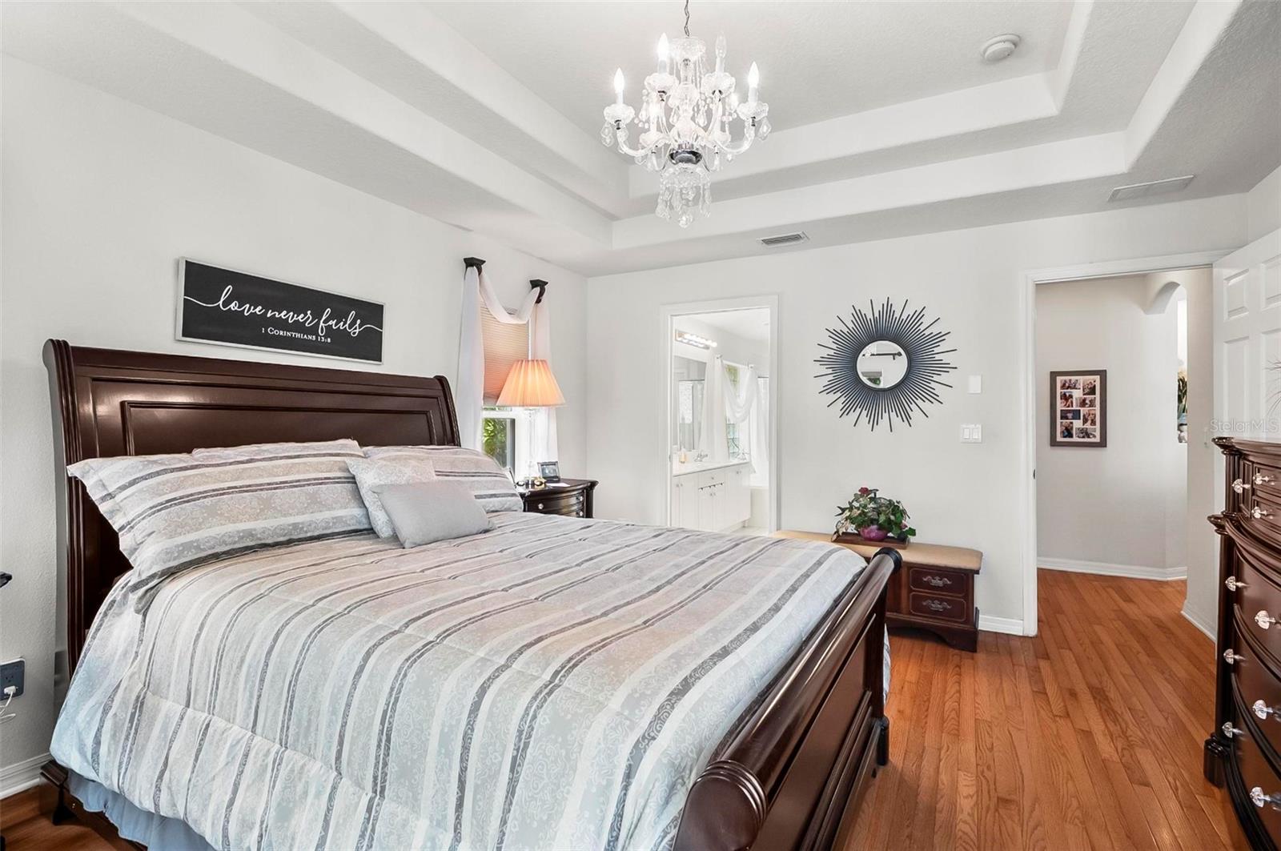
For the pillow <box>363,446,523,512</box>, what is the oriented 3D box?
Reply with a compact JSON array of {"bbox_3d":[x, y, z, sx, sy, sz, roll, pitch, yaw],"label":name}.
[{"bbox_3d":[-0.958,0.275,2.777,0.190,0.480,0.860,-45,-19,21],"label":"pillow"}]

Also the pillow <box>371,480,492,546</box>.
[{"bbox_3d":[-0.827,0.331,2.337,0.130,0.300,0.460,-45,-19,21],"label":"pillow"}]

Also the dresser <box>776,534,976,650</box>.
[{"bbox_3d":[1.386,0.972,3.537,1.240,0.505,0.410,1,1,28],"label":"dresser"}]

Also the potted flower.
[{"bbox_3d":[1.475,0.560,3.570,0.450,0.370,0.350,0,0,25],"label":"potted flower"}]

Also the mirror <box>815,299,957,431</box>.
[{"bbox_3d":[1.559,-0.389,3.674,0.860,0.870,0.040,1,1,28],"label":"mirror"}]

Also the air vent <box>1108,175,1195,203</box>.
[{"bbox_3d":[2.620,-1.210,2.930,0.310,0.025,0.190,0,0,25],"label":"air vent"}]

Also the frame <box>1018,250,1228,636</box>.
[{"bbox_3d":[2.665,0.150,3.205,0.930,2.120,0.130,0,0,25],"label":"frame"}]

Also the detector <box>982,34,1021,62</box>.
[{"bbox_3d":[1.533,-1.595,2.420,0.145,0.045,0.145,0,0,25],"label":"detector"}]

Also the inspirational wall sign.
[{"bbox_3d":[-1.591,-0.495,2.637,0.035,0.330,0.900,0,0,30],"label":"inspirational wall sign"}]

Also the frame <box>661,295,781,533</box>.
[{"bbox_3d":[0.579,0.140,4.281,0.915,2.135,0.130,1,1,28],"label":"frame"}]

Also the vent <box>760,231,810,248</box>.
[{"bbox_3d":[0.935,-1.202,3.705,0.300,0.025,0.185,1,1,28],"label":"vent"}]

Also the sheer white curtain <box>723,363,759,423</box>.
[{"bbox_3d":[1.360,-0.430,7.550,0.160,0.820,1.250,0,0,30],"label":"sheer white curtain"}]

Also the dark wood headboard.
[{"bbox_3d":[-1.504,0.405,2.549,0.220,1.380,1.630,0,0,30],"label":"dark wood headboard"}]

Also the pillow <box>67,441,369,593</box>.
[{"bbox_3d":[-1.395,0.264,2.075,0.190,0.480,0.910,-43,-19,22],"label":"pillow"}]

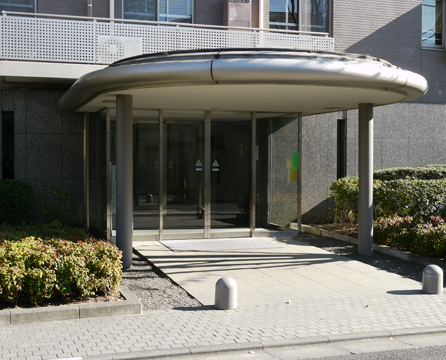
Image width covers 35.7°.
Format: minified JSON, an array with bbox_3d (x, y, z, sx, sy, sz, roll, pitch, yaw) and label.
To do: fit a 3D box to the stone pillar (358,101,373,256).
[{"bbox_3d":[2.183,-0.009,10.595,0.215,2.310,0.215,0,2,0],"label":"stone pillar"}]

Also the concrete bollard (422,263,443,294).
[{"bbox_3d":[2.323,1.094,7.729,0.220,0.305,0.220,0,2,-18],"label":"concrete bollard"}]

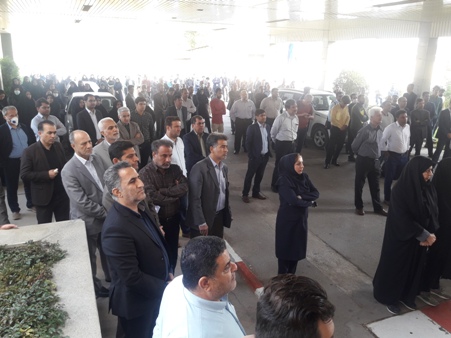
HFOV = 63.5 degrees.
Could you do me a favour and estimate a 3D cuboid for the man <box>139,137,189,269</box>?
[{"bbox_3d":[-0.620,0.526,3.805,0.520,1.685,0.360,-11,20,-35],"label":"man"}]

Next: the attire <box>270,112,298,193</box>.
[{"bbox_3d":[1.148,-0.419,7.099,0.500,1.750,0.350,-11,20,-36],"label":"attire"}]

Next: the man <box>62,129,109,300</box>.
[{"bbox_3d":[-1.429,0.469,3.769,0.370,1.750,0.540,9,18,26],"label":"man"}]

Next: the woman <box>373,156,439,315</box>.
[{"bbox_3d":[1.809,0.661,3.564,0.530,1.620,0.480,-12,20,-39],"label":"woman"}]

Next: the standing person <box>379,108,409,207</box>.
[{"bbox_3d":[3.007,-0.183,6.470,0.500,1.700,0.320,-3,16,-14],"label":"standing person"}]

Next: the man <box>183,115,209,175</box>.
[{"bbox_3d":[-0.417,0.044,5.497,0.500,1.690,0.320,-11,20,-36],"label":"man"}]

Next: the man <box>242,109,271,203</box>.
[{"bbox_3d":[0.570,-0.234,6.500,0.520,1.660,0.400,-11,20,-35],"label":"man"}]

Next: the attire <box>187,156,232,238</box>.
[{"bbox_3d":[-0.171,0.544,3.946,0.360,1.400,0.540,13,20,36],"label":"attire"}]

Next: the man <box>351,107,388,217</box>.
[{"bbox_3d":[2.380,-0.091,5.987,0.530,1.770,0.380,-8,18,-28],"label":"man"}]

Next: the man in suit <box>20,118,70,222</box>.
[{"bbox_3d":[-2.127,0.286,4.394,0.400,1.745,0.540,6,17,17],"label":"man in suit"}]

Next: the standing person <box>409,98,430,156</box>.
[{"bbox_3d":[4.971,-0.948,9.298,0.520,1.675,0.340,5,17,16],"label":"standing person"}]

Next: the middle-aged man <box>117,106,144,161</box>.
[{"bbox_3d":[-1.559,-0.130,5.938,0.560,1.720,0.400,-6,17,-24],"label":"middle-aged man"}]

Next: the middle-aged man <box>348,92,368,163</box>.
[{"bbox_3d":[3.440,-1.033,9.476,0.400,1.730,0.520,8,17,24],"label":"middle-aged man"}]

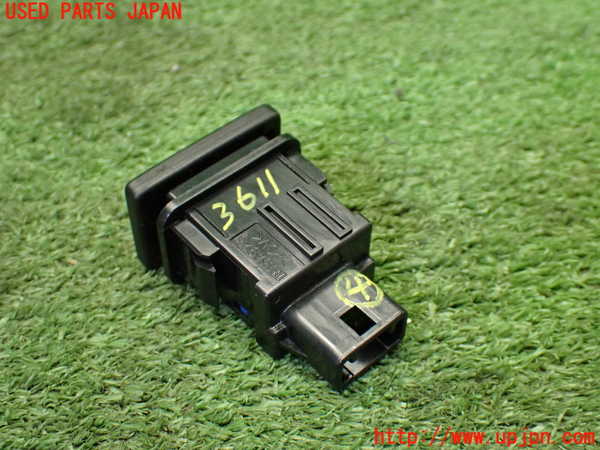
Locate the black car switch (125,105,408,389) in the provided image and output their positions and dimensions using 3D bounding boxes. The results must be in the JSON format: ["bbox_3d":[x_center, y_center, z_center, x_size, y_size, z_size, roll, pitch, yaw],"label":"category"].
[{"bbox_3d":[-0.003,0.006,0.172,0.036,0.023,0.052,-33,57,-25],"label":"black car switch"}]

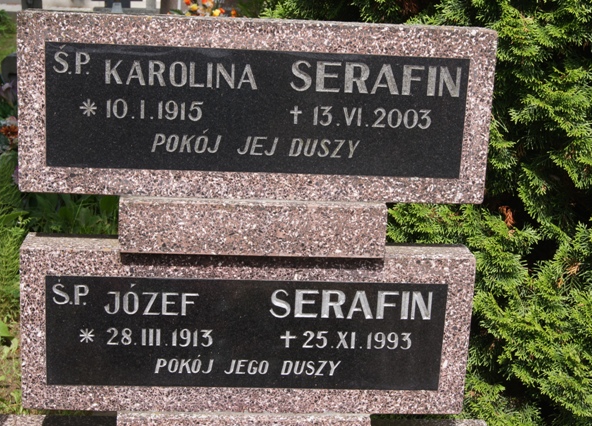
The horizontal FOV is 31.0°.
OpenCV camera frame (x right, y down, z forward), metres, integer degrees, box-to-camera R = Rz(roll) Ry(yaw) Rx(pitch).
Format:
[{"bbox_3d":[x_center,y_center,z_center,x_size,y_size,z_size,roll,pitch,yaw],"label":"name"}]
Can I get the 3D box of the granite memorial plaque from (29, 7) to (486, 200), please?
[{"bbox_3d":[-0.067,-0.183,1.854,0.800,0.301,0.098,1,14,-5],"label":"granite memorial plaque"}]

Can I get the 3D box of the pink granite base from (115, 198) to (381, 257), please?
[{"bbox_3d":[-0.076,0.013,1.896,0.458,0.094,0.134,1,14,-5],"label":"pink granite base"}]

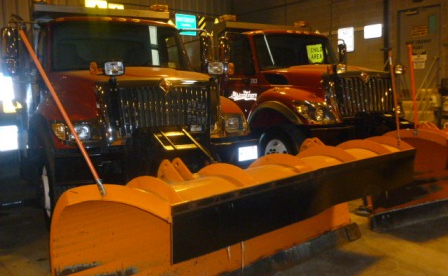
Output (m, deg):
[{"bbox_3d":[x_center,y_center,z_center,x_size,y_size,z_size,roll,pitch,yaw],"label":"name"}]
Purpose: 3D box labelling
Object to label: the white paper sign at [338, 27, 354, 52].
[{"bbox_3d":[3.136,-2.496,10.600,0.020,0.610,0.460,-7,8,-39],"label":"white paper sign"}]

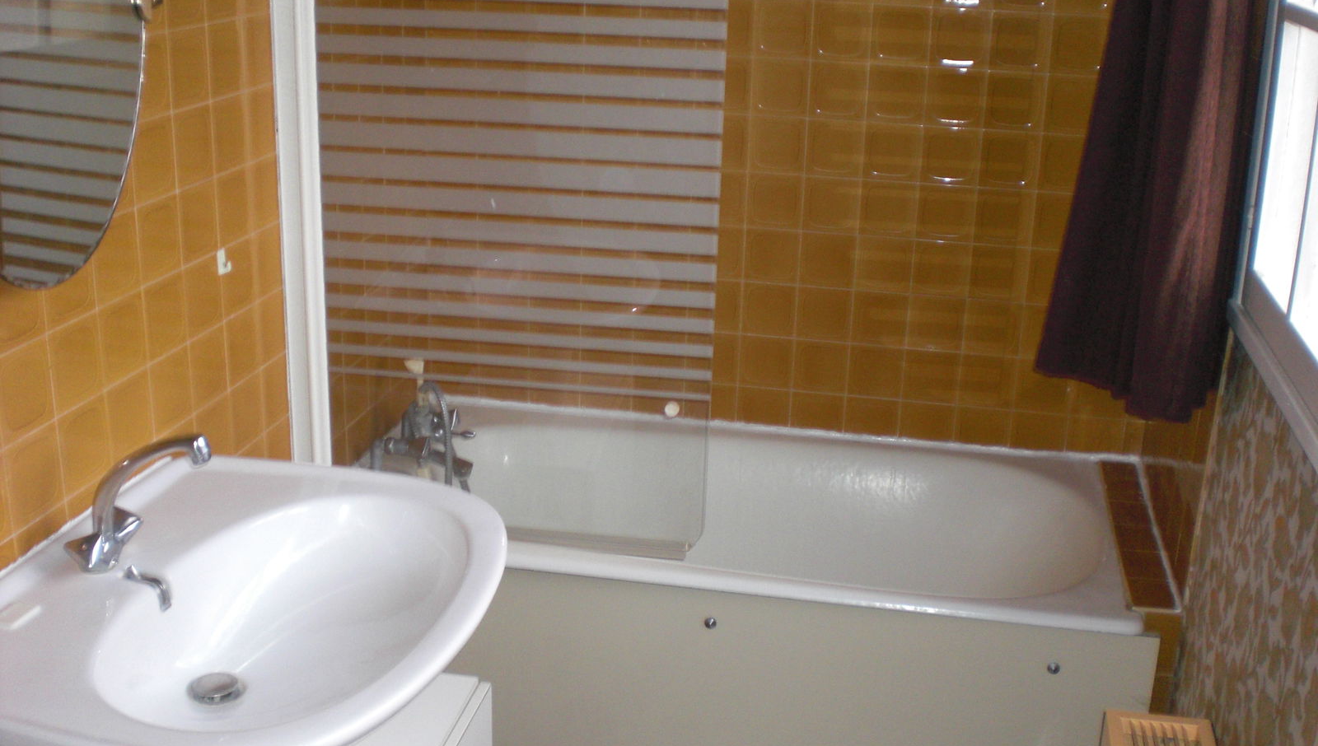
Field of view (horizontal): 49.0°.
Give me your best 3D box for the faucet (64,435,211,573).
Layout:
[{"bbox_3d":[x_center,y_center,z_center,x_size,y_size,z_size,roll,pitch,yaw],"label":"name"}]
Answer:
[{"bbox_3d":[-0.608,0.153,1.706,0.176,0.179,0.134,5,19,10],"label":"faucet"}]

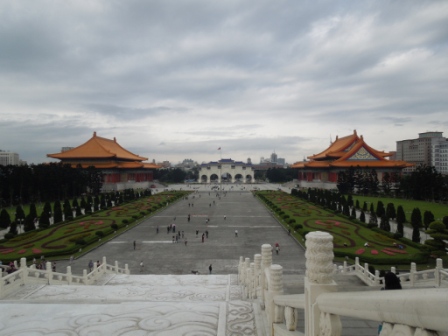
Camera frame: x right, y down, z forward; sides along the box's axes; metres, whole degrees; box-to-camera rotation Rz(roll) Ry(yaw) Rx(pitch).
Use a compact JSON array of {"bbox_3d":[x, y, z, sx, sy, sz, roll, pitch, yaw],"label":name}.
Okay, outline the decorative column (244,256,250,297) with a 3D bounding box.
[{"bbox_3d":[1.584,6.923,21.524,0.330,1.800,0.330,0,0,1],"label":"decorative column"}]

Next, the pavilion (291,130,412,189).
[{"bbox_3d":[108.000,-6.900,300.000,77.000,48.500,112.000,0,0,1],"label":"pavilion"}]

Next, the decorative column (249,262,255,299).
[{"bbox_3d":[1.440,5.664,16.168,0.330,1.800,0.330,0,0,1],"label":"decorative column"}]

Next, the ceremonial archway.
[{"bbox_3d":[3.800,3.900,418.000,71.000,31.000,14.000,0,0,1],"label":"ceremonial archway"}]

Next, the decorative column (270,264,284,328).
[{"bbox_3d":[1.235,3.161,7.536,0.330,1.800,0.330,0,0,1],"label":"decorative column"}]

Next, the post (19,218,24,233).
[{"bbox_3d":[-50.100,14.671,79.500,1.400,4.100,1.000,0,0,1],"label":"post"}]

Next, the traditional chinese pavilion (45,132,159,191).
[{"bbox_3d":[-105.400,-6.700,304.000,77.000,48.500,112.000,0,0,1],"label":"traditional chinese pavilion"}]

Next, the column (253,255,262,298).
[{"bbox_3d":[1.366,4.376,12.996,0.330,1.800,0.330,0,0,1],"label":"column"}]

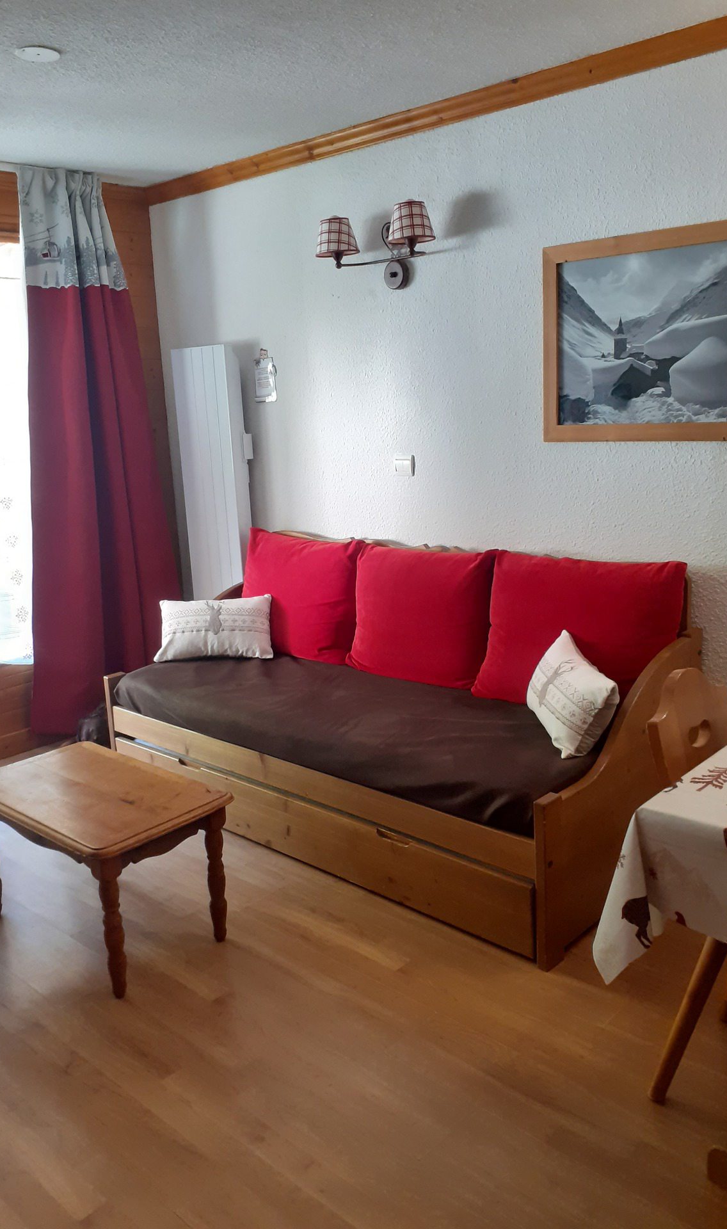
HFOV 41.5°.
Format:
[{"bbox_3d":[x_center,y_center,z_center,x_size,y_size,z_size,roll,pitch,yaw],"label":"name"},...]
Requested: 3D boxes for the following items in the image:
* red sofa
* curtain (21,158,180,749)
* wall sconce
[{"bbox_3d":[0.039,0.281,3.428,1.989,0.924,0.944,9,18,41],"label":"red sofa"},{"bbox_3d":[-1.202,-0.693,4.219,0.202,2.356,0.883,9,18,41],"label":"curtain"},{"bbox_3d":[0.062,-1.318,3.461,0.511,0.271,0.205,9,18,41],"label":"wall sconce"}]

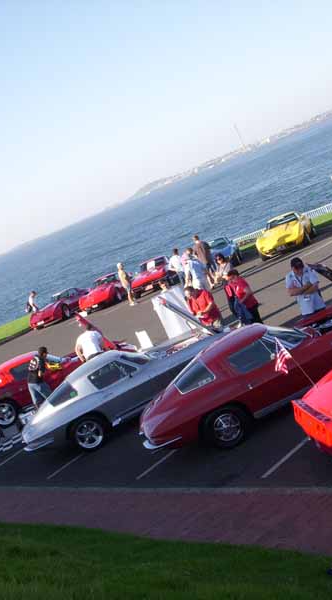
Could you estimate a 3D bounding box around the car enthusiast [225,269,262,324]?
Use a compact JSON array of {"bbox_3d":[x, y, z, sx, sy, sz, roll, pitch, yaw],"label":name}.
[{"bbox_3d":[1.581,0.112,17.059,0.500,1.630,0.560,-29,9,-37],"label":"car enthusiast"}]

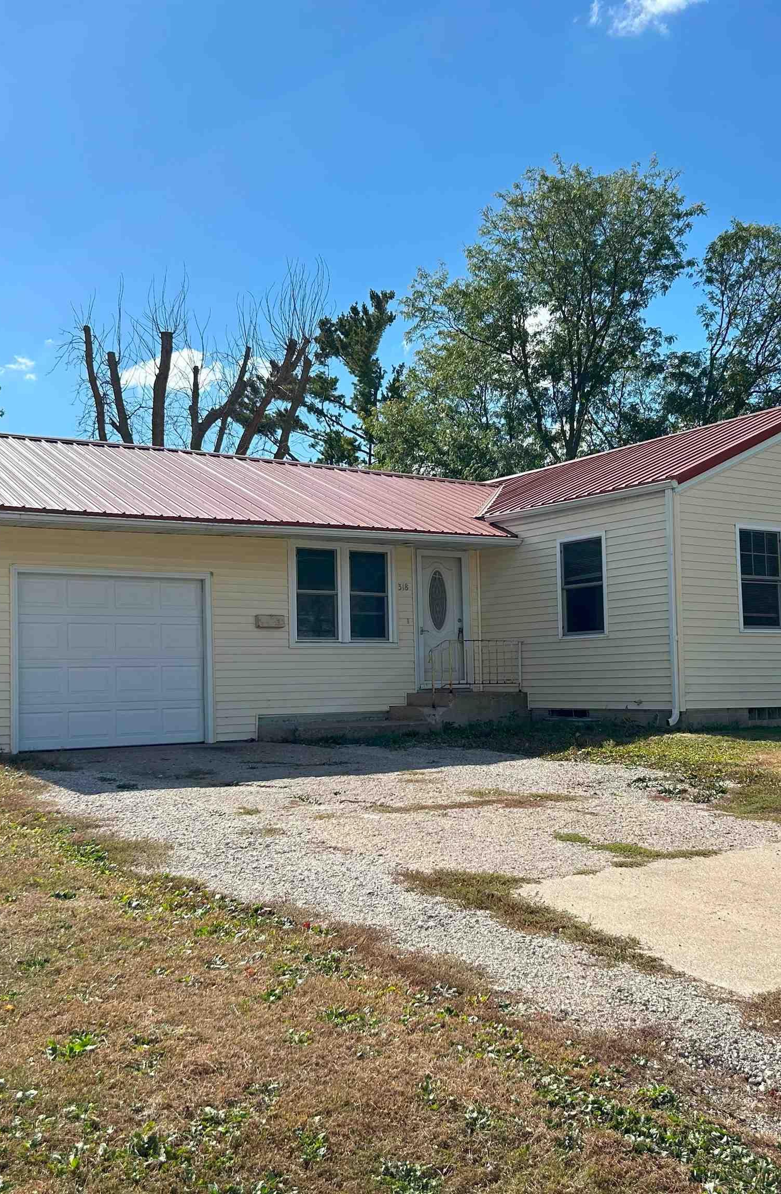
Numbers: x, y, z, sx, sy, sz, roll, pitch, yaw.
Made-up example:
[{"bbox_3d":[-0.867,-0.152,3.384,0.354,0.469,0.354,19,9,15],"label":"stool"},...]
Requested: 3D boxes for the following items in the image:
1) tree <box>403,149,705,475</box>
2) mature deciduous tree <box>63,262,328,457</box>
[{"bbox_3d":[4.267,-4.434,31.359,7.915,14.654,7.677,-1,-4,0],"label":"tree"},{"bbox_3d":[-4.560,-2.568,28.240,6.293,10.866,6.104,-1,-4,0],"label":"mature deciduous tree"}]

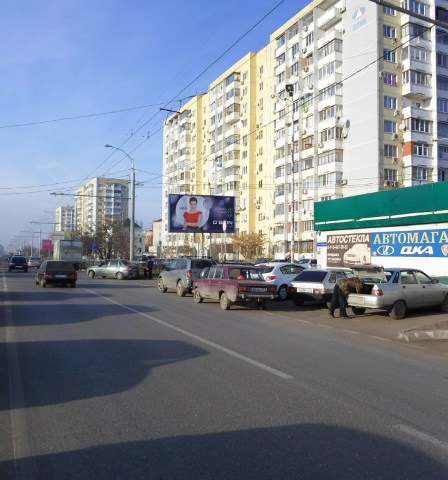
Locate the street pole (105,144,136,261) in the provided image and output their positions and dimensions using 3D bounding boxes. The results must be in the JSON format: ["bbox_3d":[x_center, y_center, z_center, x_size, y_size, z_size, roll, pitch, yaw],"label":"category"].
[{"bbox_3d":[-10.270,-3.000,45.500,2.850,12.200,0.420,1,-2,-25],"label":"street pole"}]

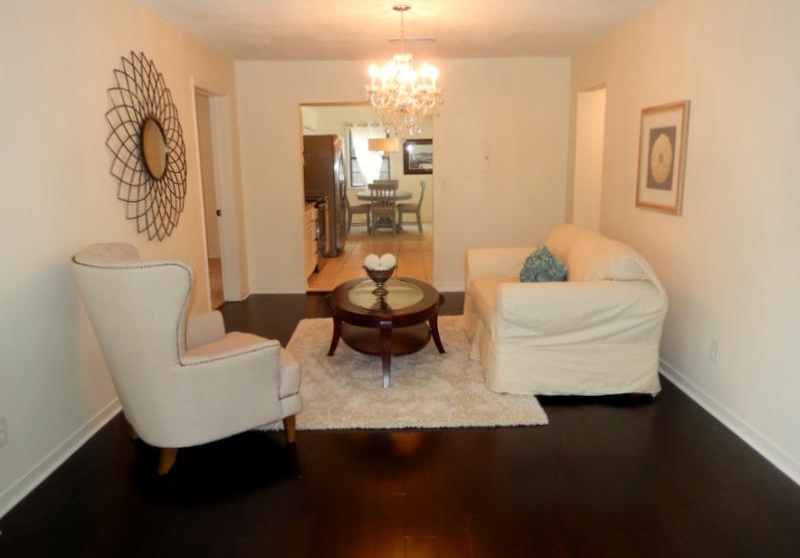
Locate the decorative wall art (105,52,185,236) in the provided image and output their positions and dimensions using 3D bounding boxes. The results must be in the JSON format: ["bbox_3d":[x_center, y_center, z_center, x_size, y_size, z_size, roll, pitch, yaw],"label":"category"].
[{"bbox_3d":[-1.605,-0.838,3.796,0.038,1.175,1.190,-1,11,0],"label":"decorative wall art"}]

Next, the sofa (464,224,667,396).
[{"bbox_3d":[1.049,0.118,4.120,1.070,0.910,1.520,-1,11,0],"label":"sofa"}]

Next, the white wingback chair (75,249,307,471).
[{"bbox_3d":[-1.078,0.317,2.863,0.920,1.050,0.720,-9,14,-36],"label":"white wingback chair"}]

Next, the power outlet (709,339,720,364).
[{"bbox_3d":[1.728,0.398,3.180,0.008,0.114,0.070,-1,11,0],"label":"power outlet"}]

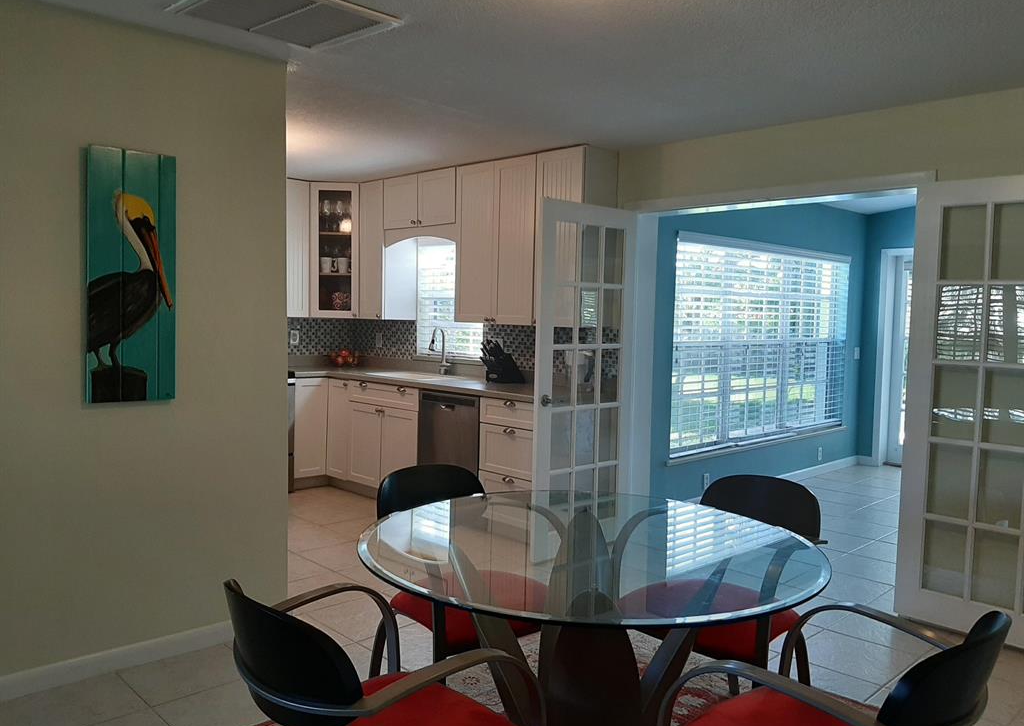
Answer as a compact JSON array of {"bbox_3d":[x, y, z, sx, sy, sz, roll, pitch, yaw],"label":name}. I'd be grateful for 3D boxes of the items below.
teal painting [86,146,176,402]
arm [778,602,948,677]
[{"bbox_3d":[-1.425,-0.321,2.900,0.030,0.925,0.315,5,5,41],"label":"teal painting"},{"bbox_3d":[0.882,0.738,1.935,0.120,0.210,0.410,-2,5,-41],"label":"arm"}]

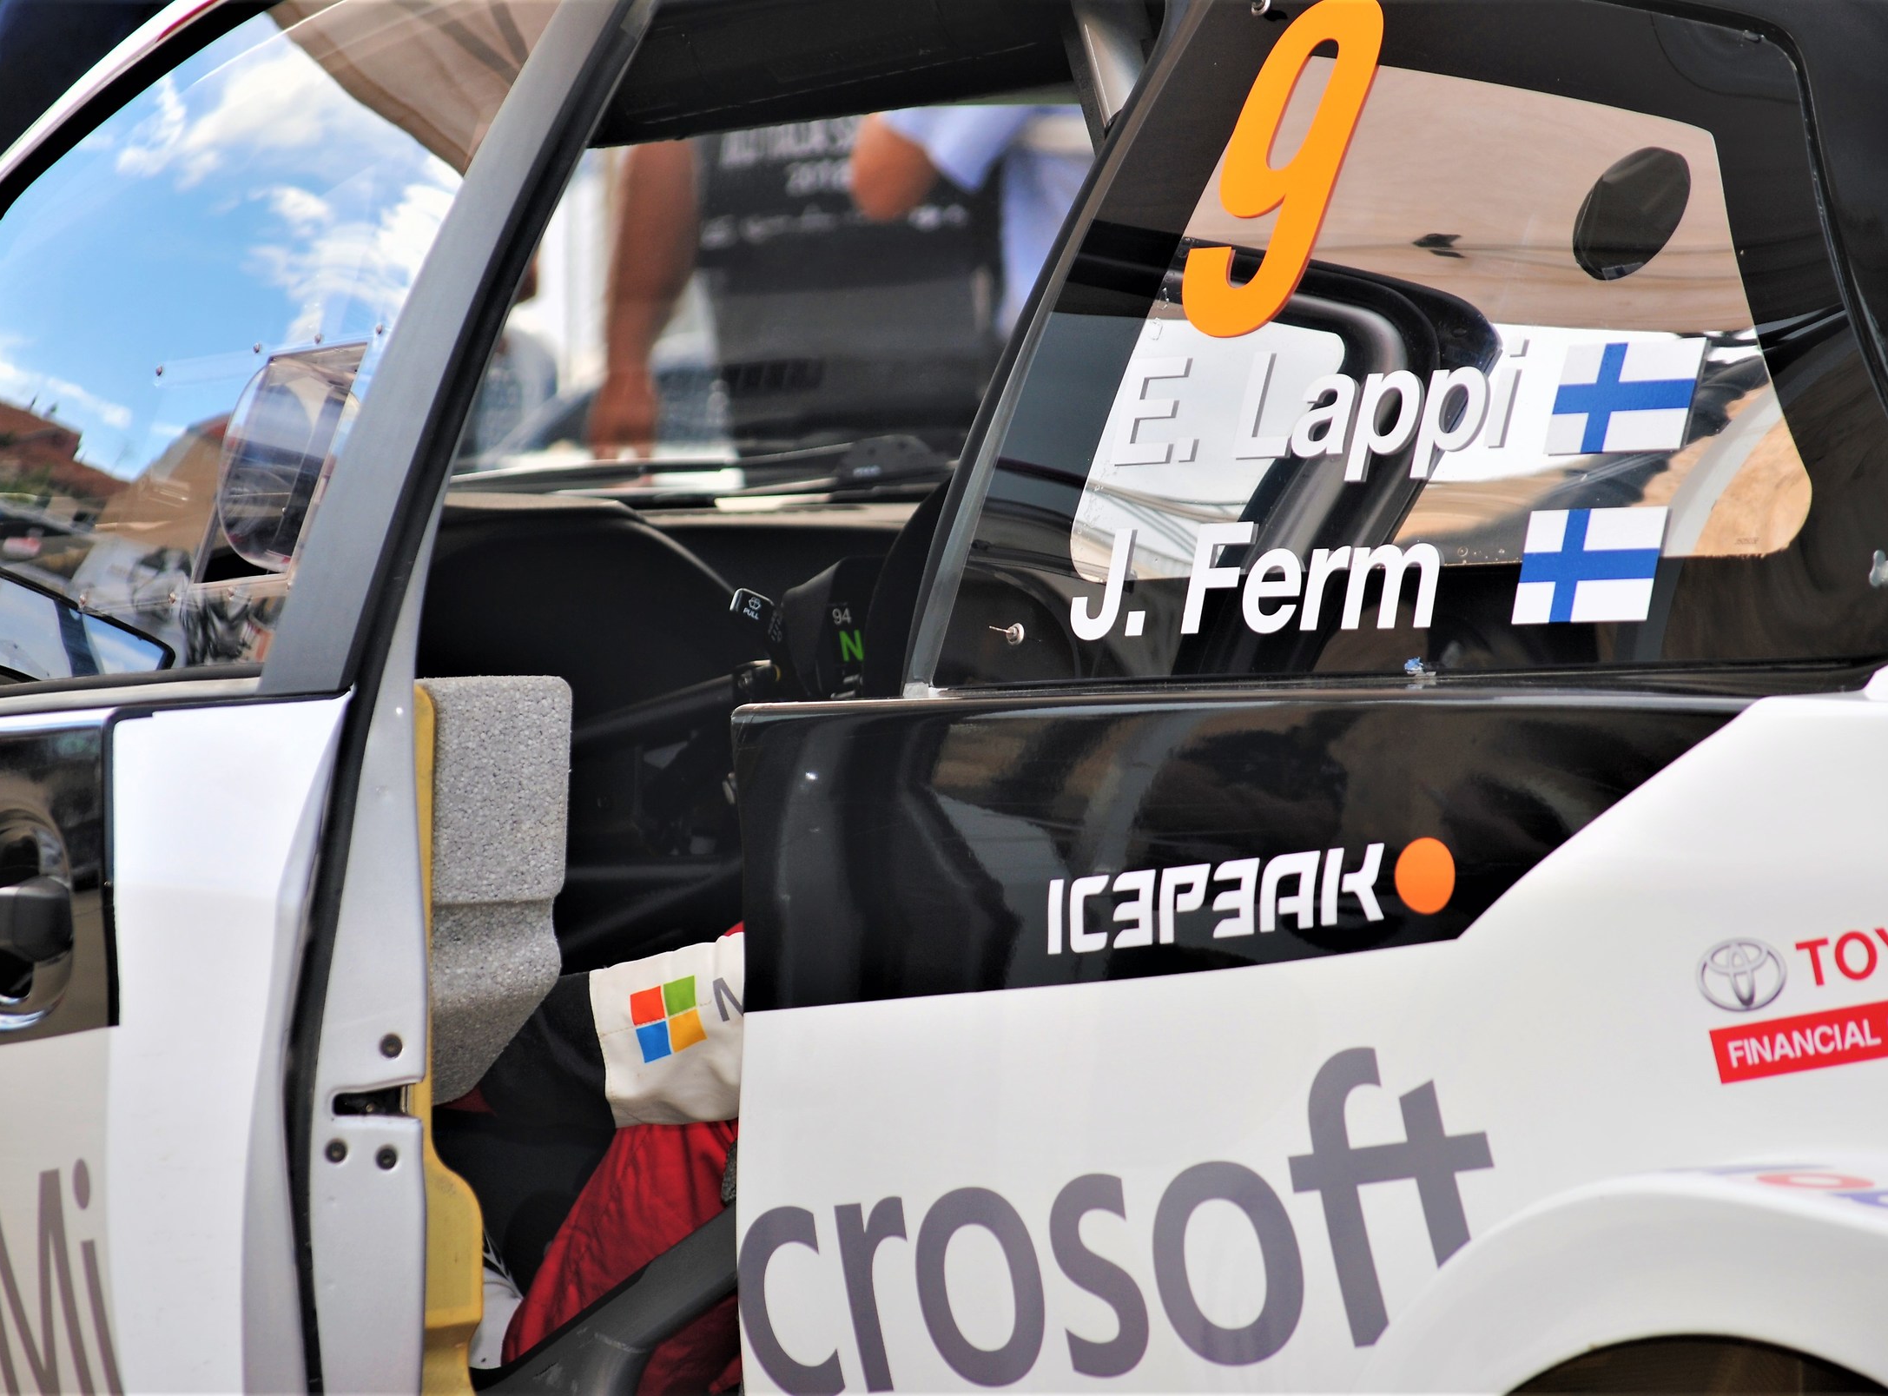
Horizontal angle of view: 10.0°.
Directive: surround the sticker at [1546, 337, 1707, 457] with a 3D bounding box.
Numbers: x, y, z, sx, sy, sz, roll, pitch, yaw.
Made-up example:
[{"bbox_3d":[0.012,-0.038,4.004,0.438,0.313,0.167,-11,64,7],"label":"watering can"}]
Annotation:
[{"bbox_3d":[0.350,-0.154,5.563,0.092,0.061,0.004,-1,-20,43],"label":"sticker"}]

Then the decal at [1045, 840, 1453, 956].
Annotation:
[{"bbox_3d":[0.159,0.103,5.640,0.276,0.040,0.004,-7,-6,41],"label":"decal"}]

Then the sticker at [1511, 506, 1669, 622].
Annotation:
[{"bbox_3d":[0.329,-0.067,5.528,0.092,0.061,0.004,-1,-17,45],"label":"sticker"}]

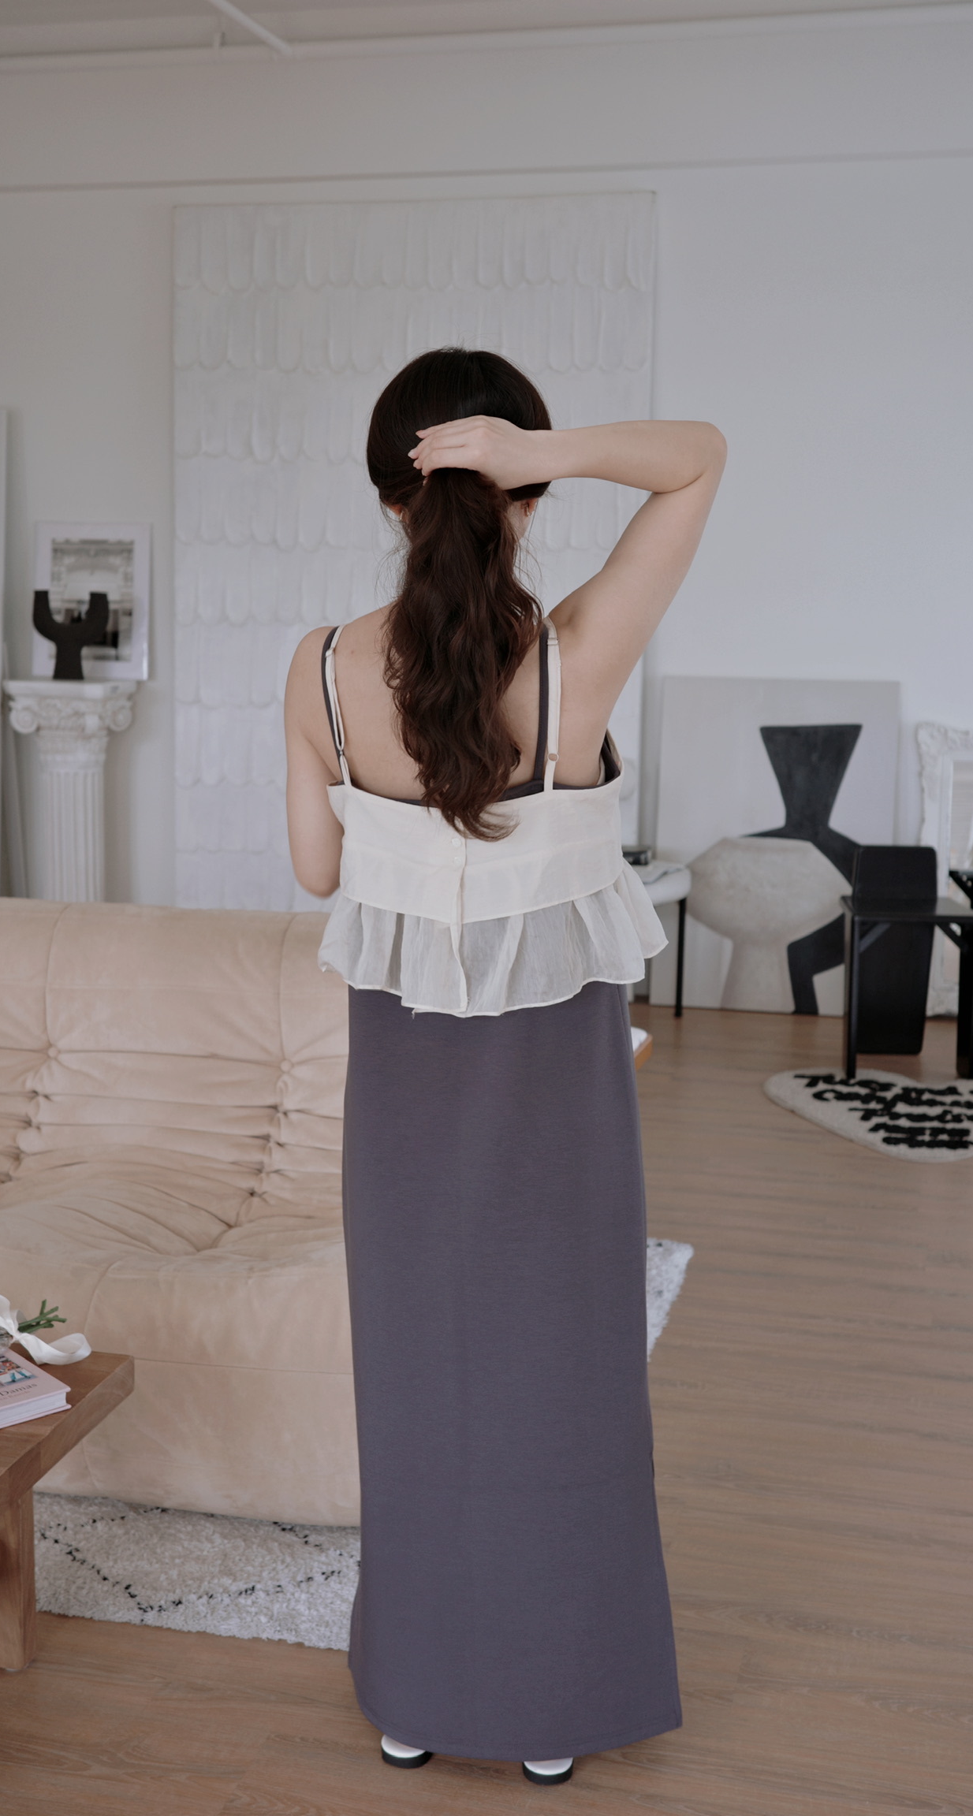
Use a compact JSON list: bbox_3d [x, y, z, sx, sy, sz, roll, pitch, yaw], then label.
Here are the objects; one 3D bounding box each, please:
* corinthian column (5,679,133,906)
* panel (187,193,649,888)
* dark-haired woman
[{"bbox_3d":[-1.412,-0.258,6.902,0.326,1.013,0.326,3,9,15],"label":"corinthian column"},{"bbox_3d":[-0.278,-1.017,6.750,1.638,2.599,0.052,3,9,15],"label":"panel"},{"bbox_3d":[0.018,0.175,2.321,0.499,1.583,0.430,2,9,8],"label":"dark-haired woman"}]

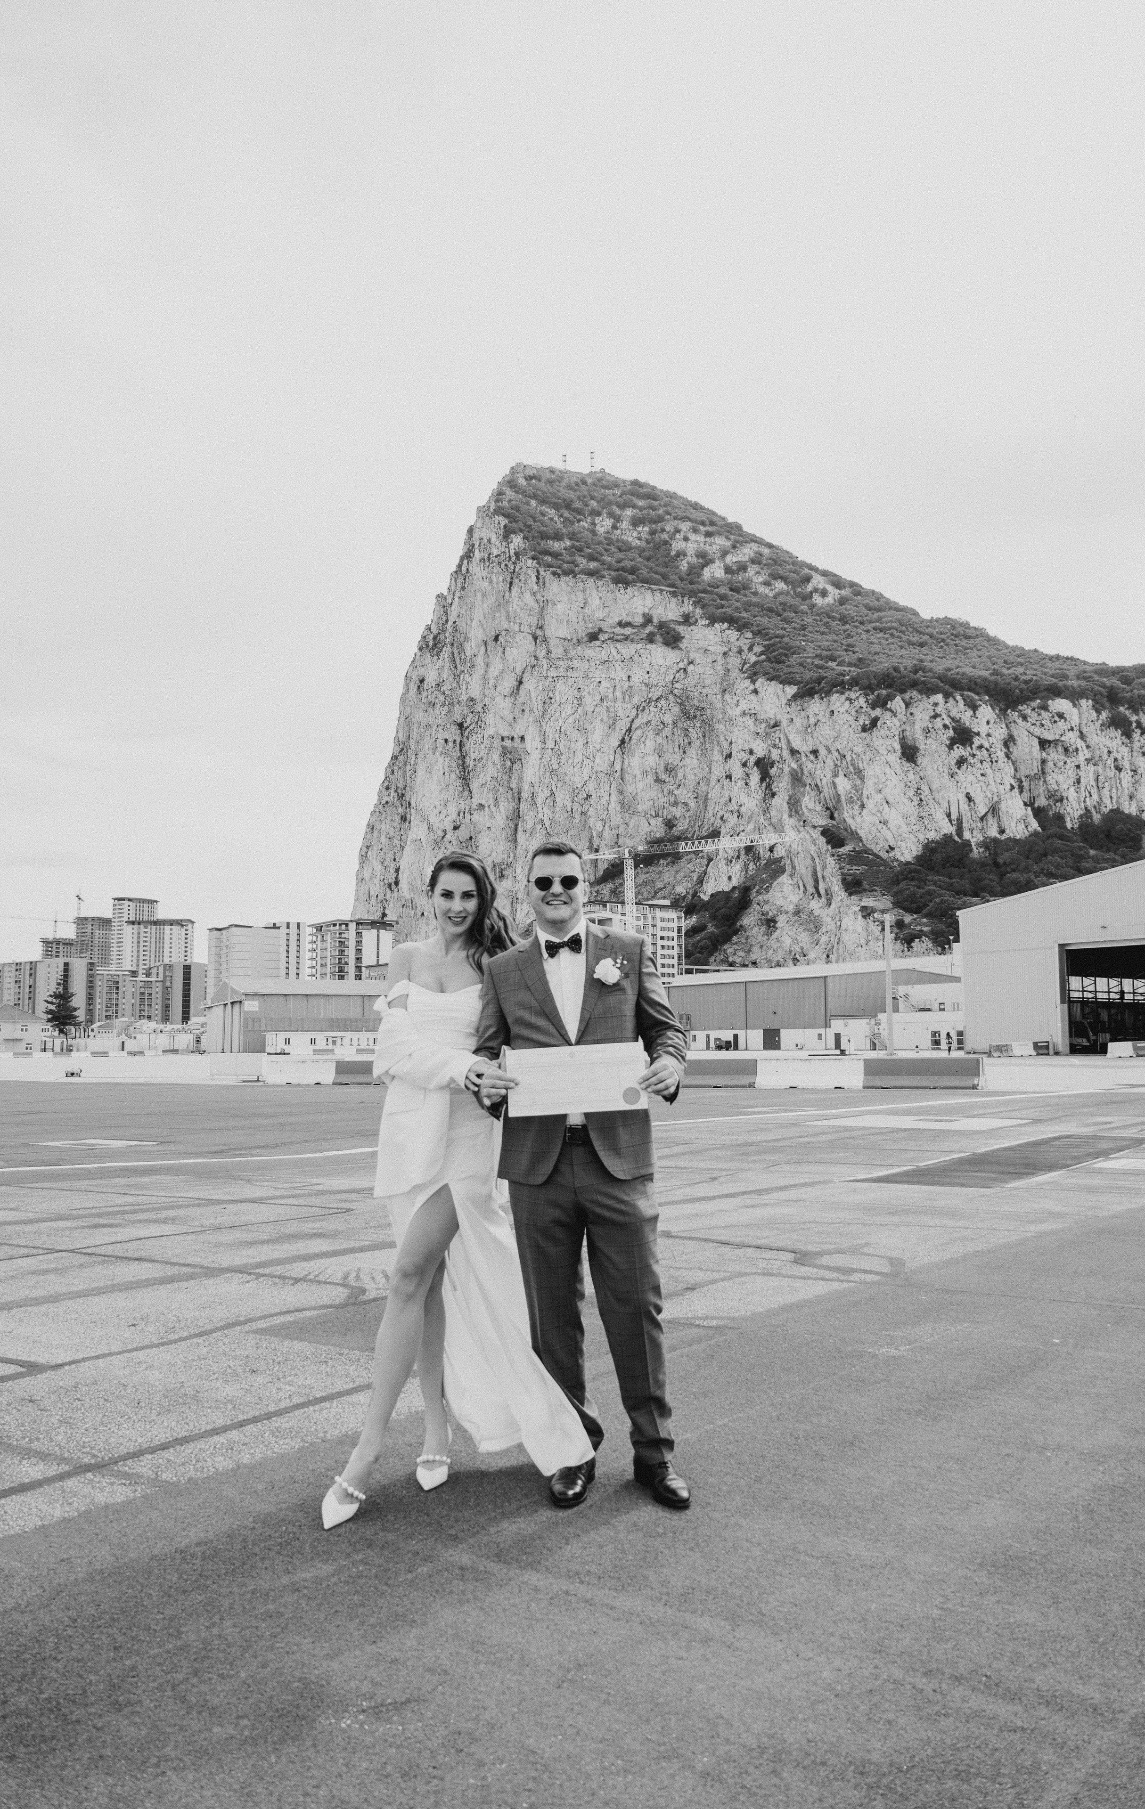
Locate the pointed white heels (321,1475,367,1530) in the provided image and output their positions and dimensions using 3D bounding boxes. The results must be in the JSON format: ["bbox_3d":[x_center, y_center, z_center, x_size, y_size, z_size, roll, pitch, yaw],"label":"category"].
[{"bbox_3d":[-0.580,1.544,3.563,0.090,0.120,0.240,-2,-6,22],"label":"pointed white heels"}]

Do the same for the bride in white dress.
[{"bbox_3d":[-0.303,0.732,3.836,0.710,1.790,0.600,-1,-6,6],"label":"bride in white dress"}]

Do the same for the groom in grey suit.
[{"bbox_3d":[0.019,0.710,3.778,0.610,1.820,0.460,0,-6,0],"label":"groom in grey suit"}]

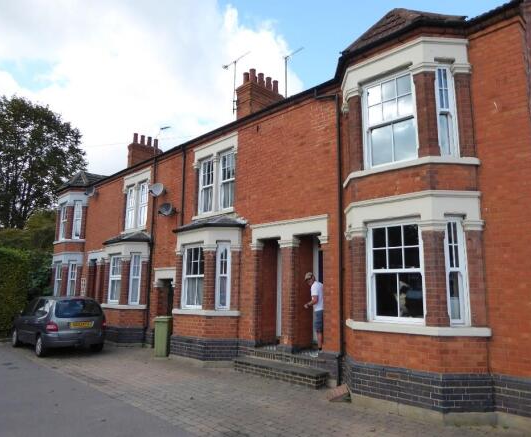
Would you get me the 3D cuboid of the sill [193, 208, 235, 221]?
[{"bbox_3d":[-1.474,-0.137,11.817,0.170,0.110,2.000,10,-13,-42],"label":"sill"}]

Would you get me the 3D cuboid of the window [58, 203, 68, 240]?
[{"bbox_3d":[-9.235,0.174,19.356,0.100,1.660,1.000,10,-13,-42],"label":"window"}]

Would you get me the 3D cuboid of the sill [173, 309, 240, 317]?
[{"bbox_3d":[-1.707,2.425,10.957,0.638,0.127,2.442,10,-13,-42],"label":"sill"}]

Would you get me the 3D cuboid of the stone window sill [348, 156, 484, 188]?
[{"bbox_3d":[2.271,-0.781,7.273,0.638,0.104,2.464,10,-13,-42],"label":"stone window sill"}]

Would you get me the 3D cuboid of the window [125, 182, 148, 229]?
[{"bbox_3d":[-4.693,-0.397,15.347,0.132,1.727,1.672,10,-13,-42],"label":"window"}]

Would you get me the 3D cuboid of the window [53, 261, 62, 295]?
[{"bbox_3d":[-9.233,2.782,18.874,0.100,1.640,1.000,10,-13,-42],"label":"window"}]

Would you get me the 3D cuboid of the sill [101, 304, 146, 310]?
[{"bbox_3d":[-5.040,3.039,14.570,0.660,0.140,2.750,10,-13,-42],"label":"sill"}]

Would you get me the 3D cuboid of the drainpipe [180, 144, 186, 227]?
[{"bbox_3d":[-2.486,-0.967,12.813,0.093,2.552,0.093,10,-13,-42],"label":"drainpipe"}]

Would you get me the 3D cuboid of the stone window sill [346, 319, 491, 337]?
[{"bbox_3d":[2.225,1.772,6.839,0.638,0.116,2.464,10,-13,-42],"label":"stone window sill"}]

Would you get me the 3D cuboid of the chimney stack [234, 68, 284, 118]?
[{"bbox_3d":[-0.199,-4.708,17.137,1.750,2.150,0.880,10,-13,-42],"label":"chimney stack"}]

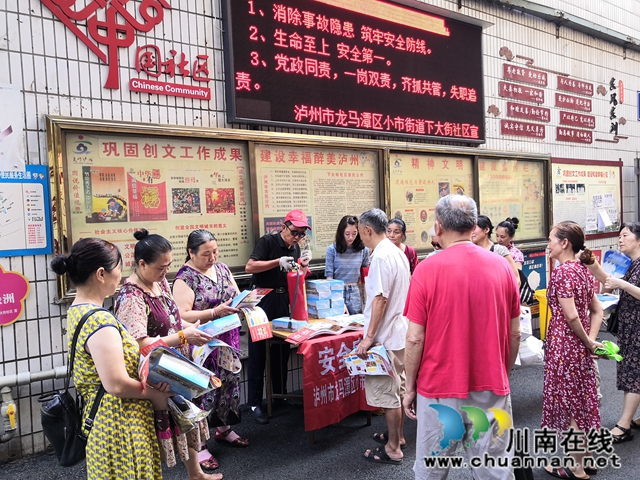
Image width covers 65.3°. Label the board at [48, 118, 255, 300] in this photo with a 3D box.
[{"bbox_3d":[-1.256,-0.255,4.048,1.637,1.322,0.120,-4,2,-35],"label":"board"}]

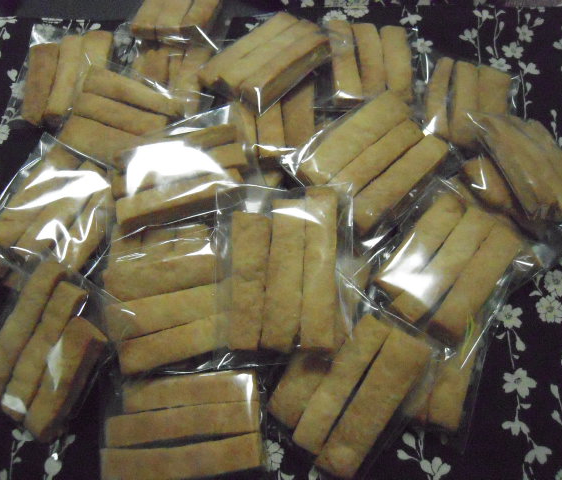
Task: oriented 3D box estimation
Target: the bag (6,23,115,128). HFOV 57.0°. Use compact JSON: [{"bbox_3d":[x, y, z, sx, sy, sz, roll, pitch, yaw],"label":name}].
[{"bbox_3d":[-0.233,-0.174,0.550,0.092,0.024,0.122,-3,62,-2],"label":"bag"}]

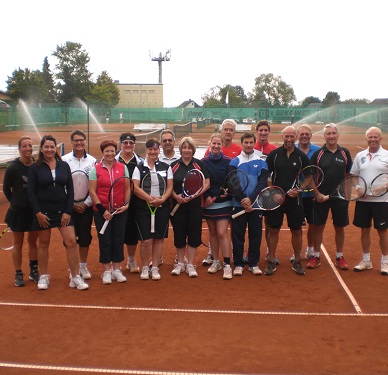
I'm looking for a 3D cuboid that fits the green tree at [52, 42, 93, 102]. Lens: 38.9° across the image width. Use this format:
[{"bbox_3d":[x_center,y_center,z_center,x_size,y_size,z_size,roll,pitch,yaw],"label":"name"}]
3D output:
[{"bbox_3d":[-18.300,-15.800,83.000,6.200,12.460,5.890,0,7,0],"label":"green tree"}]

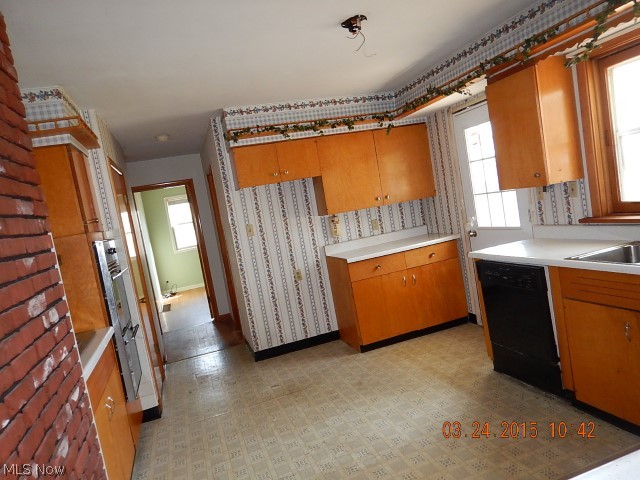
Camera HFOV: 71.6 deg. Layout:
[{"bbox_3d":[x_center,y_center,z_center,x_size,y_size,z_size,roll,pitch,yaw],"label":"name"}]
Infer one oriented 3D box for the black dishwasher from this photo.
[{"bbox_3d":[1.595,0.524,3.070,0.580,0.835,0.620,-11,5,-17],"label":"black dishwasher"}]

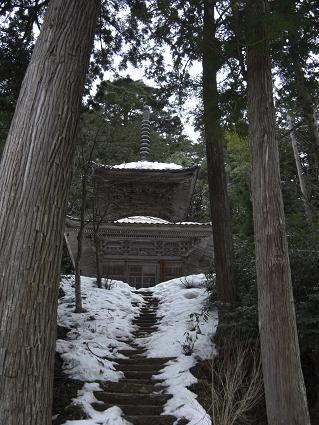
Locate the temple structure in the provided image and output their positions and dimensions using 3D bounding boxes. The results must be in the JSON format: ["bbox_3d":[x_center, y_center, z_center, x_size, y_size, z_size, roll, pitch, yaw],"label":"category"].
[{"bbox_3d":[-0.853,-0.744,25.737,7.580,13.340,7.580,1,-28,-2],"label":"temple structure"}]

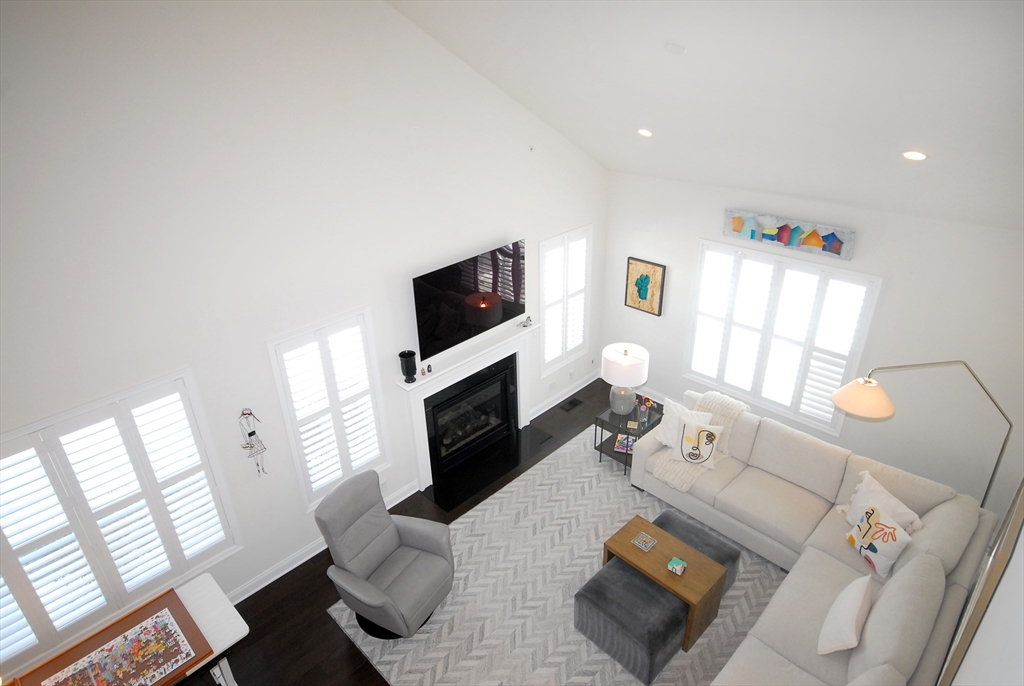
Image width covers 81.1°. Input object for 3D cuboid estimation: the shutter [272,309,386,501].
[{"bbox_3d":[-1.538,0.570,5.197,0.070,1.603,0.831,23,36,39],"label":"shutter"}]

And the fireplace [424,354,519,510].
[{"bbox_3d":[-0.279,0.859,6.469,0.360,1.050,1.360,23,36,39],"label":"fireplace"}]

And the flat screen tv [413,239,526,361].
[{"bbox_3d":[-0.377,-0.452,5.905,0.050,0.834,1.431,23,36,39],"label":"flat screen tv"}]

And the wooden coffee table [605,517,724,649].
[{"bbox_3d":[1.215,1.931,4.866,0.459,0.542,0.831,-25,35,-37],"label":"wooden coffee table"}]

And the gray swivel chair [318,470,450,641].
[{"bbox_3d":[-0.979,1.740,4.803,0.880,1.050,0.820,14,31,28],"label":"gray swivel chair"}]

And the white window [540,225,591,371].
[{"bbox_3d":[0.613,-0.498,7.123,0.080,1.684,0.924,23,36,39],"label":"white window"}]

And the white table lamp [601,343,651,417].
[{"bbox_3d":[1.190,0.413,6.341,0.475,0.736,0.475,-1,27,1],"label":"white table lamp"}]

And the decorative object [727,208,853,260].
[{"bbox_3d":[2.644,-1.062,5.780,1.237,0.286,0.040,23,36,39],"label":"decorative object"}]

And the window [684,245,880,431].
[{"bbox_3d":[2.707,-0.100,6.286,1.776,1.710,0.080,23,36,39],"label":"window"}]

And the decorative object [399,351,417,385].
[{"bbox_3d":[-0.946,0.234,5.570,0.156,0.280,0.156,-1,27,1],"label":"decorative object"}]

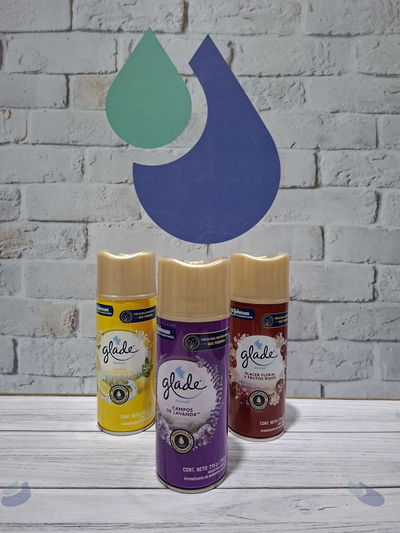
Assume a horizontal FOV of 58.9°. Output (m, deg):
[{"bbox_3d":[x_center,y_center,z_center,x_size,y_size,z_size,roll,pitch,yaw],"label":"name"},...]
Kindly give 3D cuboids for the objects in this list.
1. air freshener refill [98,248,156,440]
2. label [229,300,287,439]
[{"bbox_3d":[-0.075,0.073,0.366,0.059,0.179,0.059,1,6,0],"label":"air freshener refill"},{"bbox_3d":[0.058,0.097,0.361,0.059,0.131,0.059,2,6,10],"label":"label"}]

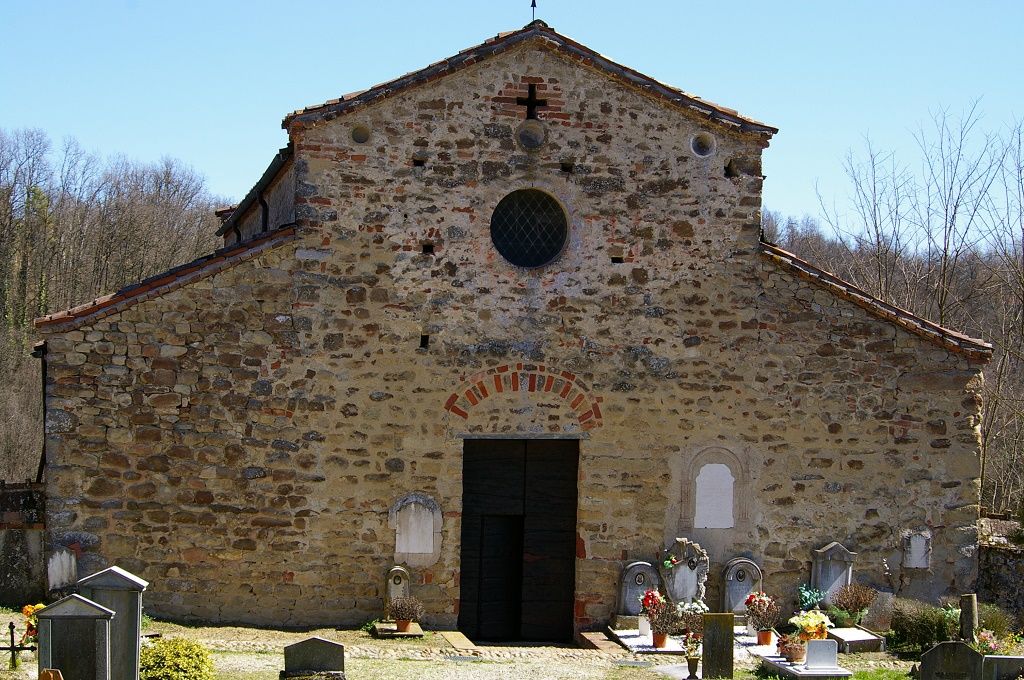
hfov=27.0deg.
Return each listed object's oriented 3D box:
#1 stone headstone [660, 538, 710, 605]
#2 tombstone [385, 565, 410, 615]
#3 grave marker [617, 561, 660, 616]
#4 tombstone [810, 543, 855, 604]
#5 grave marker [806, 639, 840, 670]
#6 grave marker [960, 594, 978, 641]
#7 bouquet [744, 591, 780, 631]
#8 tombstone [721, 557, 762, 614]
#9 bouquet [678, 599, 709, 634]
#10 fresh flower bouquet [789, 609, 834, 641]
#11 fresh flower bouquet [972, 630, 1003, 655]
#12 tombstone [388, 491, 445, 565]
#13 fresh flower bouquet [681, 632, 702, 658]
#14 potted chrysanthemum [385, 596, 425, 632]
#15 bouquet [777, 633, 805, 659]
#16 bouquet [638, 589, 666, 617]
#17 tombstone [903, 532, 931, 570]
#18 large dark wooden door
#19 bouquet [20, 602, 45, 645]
[{"bbox_3d":[2.594,3.475,31.867,0.702,0.977,0.250,0,1,-10],"label":"stone headstone"},{"bbox_3d":[-1.682,3.693,31.295,0.367,0.742,0.130,0,1,-10],"label":"tombstone"},{"bbox_3d":[1.791,3.512,30.050,0.560,0.770,0.260,0,0,-10],"label":"grave marker"},{"bbox_3d":[4.902,3.562,32.384,0.670,0.974,0.160,0,1,-10],"label":"tombstone"},{"bbox_3d":[3.751,3.800,25.700,0.390,0.370,0.100,0,0,-10],"label":"grave marker"},{"bbox_3d":[6.656,4.058,31.000,0.230,0.700,0.190,0,1,-10],"label":"grave marker"},{"bbox_3d":[3.633,3.923,30.900,0.522,0.581,0.480,0,1,-10],"label":"bouquet"},{"bbox_3d":[3.276,3.504,30.350,0.560,0.790,0.260,0,0,-10],"label":"tombstone"},{"bbox_3d":[2.665,4.056,31.200,0.454,0.513,0.418,0,1,-10],"label":"bouquet"},{"bbox_3d":[4.145,3.951,29.500,0.600,0.420,0.470,0,1,-10],"label":"fresh flower bouquet"},{"bbox_3d":[5.758,3.669,25.800,0.360,0.310,0.300,0,0,-10],"label":"fresh flower bouquet"},{"bbox_3d":[-1.427,2.801,31.519,0.789,1.075,0.100,0,1,-10],"label":"tombstone"},{"bbox_3d":[2.182,3.714,25.900,0.270,0.320,0.250,0,0,-10],"label":"fresh flower bouquet"},{"bbox_3d":[-1.440,3.711,28.800,0.500,0.490,0.490,0,0,-10],"label":"potted chrysanthemum"},{"bbox_3d":[3.490,3.835,26.700,0.340,0.330,0.300,0,0,-10],"label":"bouquet"},{"bbox_3d":[1.912,3.573,29.000,0.370,0.380,0.340,0,0,-10],"label":"bouquet"},{"bbox_3d":[5.890,3.043,30.950,0.430,0.550,0.090,0,0,-10],"label":"tombstone"},{"bbox_3d":[0.099,2.835,30.200,1.680,2.870,0.120,0,0,-10],"label":"large dark wooden door"},{"bbox_3d":[-5.805,3.446,25.900,0.380,0.510,0.340,0,0,-10],"label":"bouquet"}]

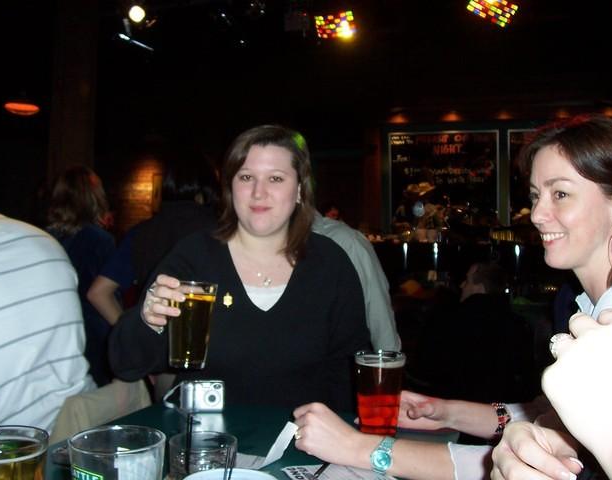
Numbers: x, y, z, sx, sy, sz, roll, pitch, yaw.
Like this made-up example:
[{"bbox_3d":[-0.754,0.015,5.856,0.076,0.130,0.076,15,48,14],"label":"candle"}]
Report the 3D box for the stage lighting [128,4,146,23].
[{"bbox_3d":[-1.381,-1.854,5.600,0.160,0.160,0.200,0,21,-14],"label":"stage lighting"}]

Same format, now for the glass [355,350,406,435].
[{"bbox_3d":[0.126,0.270,1.170,0.088,0.145,0.088,1,1,0],"label":"glass"}]

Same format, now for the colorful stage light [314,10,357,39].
[{"bbox_3d":[0.229,-1.693,5.400,0.320,0.250,0.250,1,25,-4],"label":"colorful stage light"}]

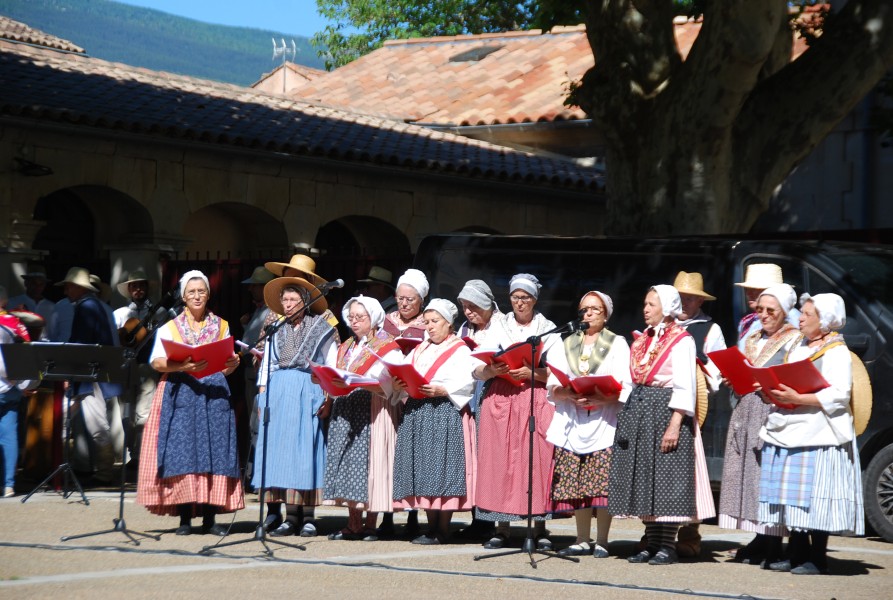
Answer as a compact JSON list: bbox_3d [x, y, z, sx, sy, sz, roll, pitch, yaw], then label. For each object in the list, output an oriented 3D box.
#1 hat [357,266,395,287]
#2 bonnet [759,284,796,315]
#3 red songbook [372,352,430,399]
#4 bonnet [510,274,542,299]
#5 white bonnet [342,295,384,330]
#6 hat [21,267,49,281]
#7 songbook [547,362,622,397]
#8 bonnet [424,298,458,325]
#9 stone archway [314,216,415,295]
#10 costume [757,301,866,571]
[{"bbox_3d":[-0.543,-0.177,27.800,0.340,0.140,0.310,13,-3,1],"label":"hat"},{"bbox_3d":[1.974,0.003,21.050,0.190,0.190,0.220,2,0,38],"label":"bonnet"},{"bbox_3d":[-0.294,0.454,21.650,0.370,0.110,0.300,0,-41,30],"label":"red songbook"},{"bbox_3d":[0.475,-0.082,21.350,0.190,0.165,0.230,2,0,14],"label":"bonnet"},{"bbox_3d":[-0.503,0.082,21.400,0.240,0.230,0.250,2,11,30],"label":"white bonnet"},{"bbox_3d":[-3.344,-0.216,28.800,0.300,0.130,0.320,7,-2,-30],"label":"hat"},{"bbox_3d":[0.810,0.508,20.500,0.440,0.120,0.310,18,-25,34],"label":"songbook"},{"bbox_3d":[-0.031,0.075,21.950,0.190,0.170,0.220,2,9,31],"label":"bonnet"},{"bbox_3d":[-1.036,0.370,33.861,0.600,2.400,1.660,-1,-2,33],"label":"stone archway"},{"bbox_3d":[2.094,0.771,20.250,0.600,1.600,0.580,2,0,-41],"label":"costume"}]

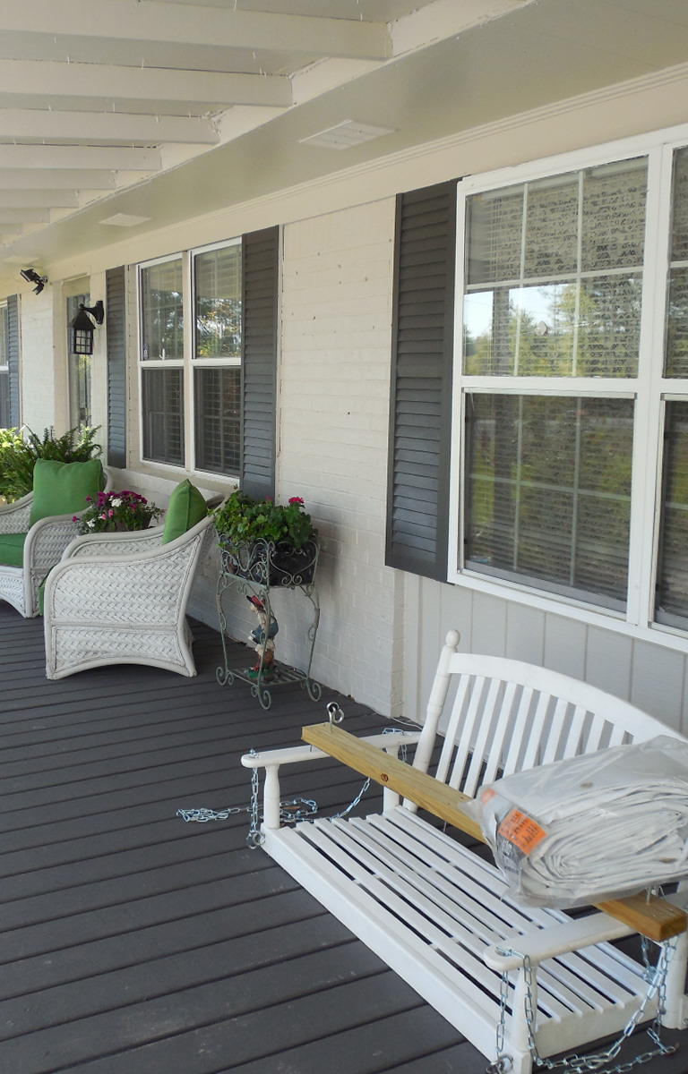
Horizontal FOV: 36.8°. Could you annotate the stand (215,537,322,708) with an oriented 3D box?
[{"bbox_3d":[-0.324,0.345,4.473,0.270,0.680,0.450,-5,10,-30],"label":"stand"}]

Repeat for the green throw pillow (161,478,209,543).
[{"bbox_3d":[-0.794,-0.038,5.174,0.200,0.460,0.460,6,8,-9],"label":"green throw pillow"}]

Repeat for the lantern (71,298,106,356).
[{"bbox_3d":[-1.836,-1.492,7.398,0.215,0.374,0.170,-4,10,-30],"label":"lantern"}]

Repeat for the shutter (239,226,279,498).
[{"bbox_3d":[-0.405,-0.799,4.931,0.035,1.285,0.370,-5,10,-30],"label":"shutter"}]

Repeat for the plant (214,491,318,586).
[{"bbox_3d":[-0.333,-0.004,4.440,0.280,0.360,0.460,-5,10,-30],"label":"plant"}]

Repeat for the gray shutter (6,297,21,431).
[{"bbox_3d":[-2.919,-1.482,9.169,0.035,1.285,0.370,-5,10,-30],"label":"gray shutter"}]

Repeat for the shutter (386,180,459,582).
[{"bbox_3d":[0.281,-0.551,3.785,0.035,1.395,0.400,-5,10,-30],"label":"shutter"}]

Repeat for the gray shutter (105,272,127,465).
[{"bbox_3d":[-1.483,-1.089,6.750,0.035,1.285,0.370,-5,10,-30],"label":"gray shutter"}]

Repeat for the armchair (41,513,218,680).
[{"bbox_3d":[-1.022,0.194,5.158,0.830,0.850,0.680,-1,9,-8],"label":"armchair"}]

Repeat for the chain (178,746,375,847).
[{"bbox_3d":[-0.238,0.740,3.221,0.500,0.290,0.390,-5,10,-30],"label":"chain"}]

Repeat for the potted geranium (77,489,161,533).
[{"bbox_3d":[-1.314,-0.120,6.000,0.460,0.320,0.380,-2,9,-17],"label":"potted geranium"}]

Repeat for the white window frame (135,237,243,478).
[{"bbox_3d":[-0.939,-1.036,6.237,0.080,1.300,1.740,-4,10,-30],"label":"white window frame"}]

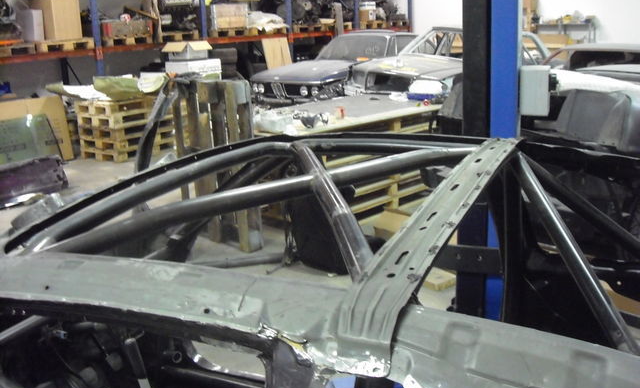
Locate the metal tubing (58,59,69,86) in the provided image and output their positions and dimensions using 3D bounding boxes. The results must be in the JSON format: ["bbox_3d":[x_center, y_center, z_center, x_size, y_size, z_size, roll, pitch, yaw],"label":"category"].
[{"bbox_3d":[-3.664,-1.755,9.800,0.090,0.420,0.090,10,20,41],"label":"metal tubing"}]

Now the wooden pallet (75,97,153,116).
[{"bbox_3d":[-2.540,-1.213,9.150,0.800,0.144,1.200,9,19,37],"label":"wooden pallet"}]

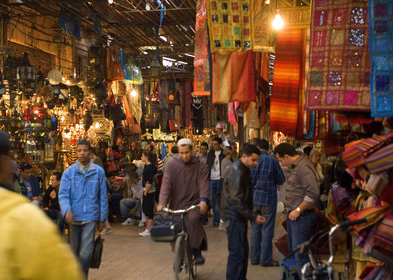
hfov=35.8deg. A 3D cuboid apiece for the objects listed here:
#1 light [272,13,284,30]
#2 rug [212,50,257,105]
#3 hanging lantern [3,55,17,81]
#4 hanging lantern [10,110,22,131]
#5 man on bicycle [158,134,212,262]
[{"bbox_3d":[0.675,-0.975,5.000,0.090,0.140,0.090,0,0,0],"label":"light"},{"bbox_3d":[0.438,-0.741,7.200,0.540,0.640,0.100,0,0,11],"label":"rug"},{"bbox_3d":[-2.770,-1.074,9.000,0.210,0.390,0.210,0,0,-22],"label":"hanging lantern"},{"bbox_3d":[-2.785,-0.302,9.400,0.190,0.310,0.190,0,0,-22],"label":"hanging lantern"},{"bbox_3d":[-0.149,0.703,6.950,0.630,1.460,0.800,0,0,7],"label":"man on bicycle"}]

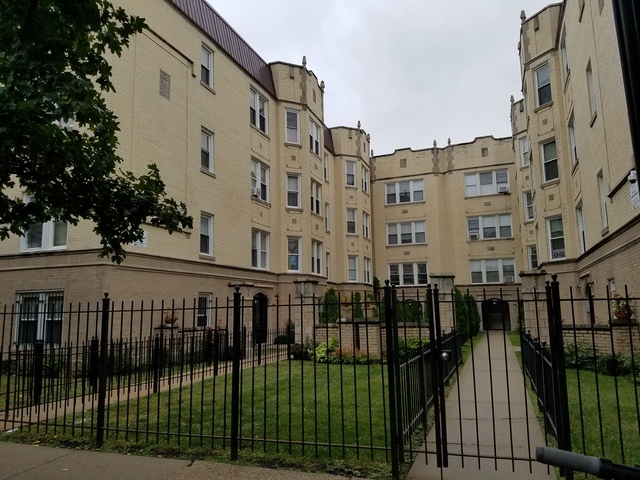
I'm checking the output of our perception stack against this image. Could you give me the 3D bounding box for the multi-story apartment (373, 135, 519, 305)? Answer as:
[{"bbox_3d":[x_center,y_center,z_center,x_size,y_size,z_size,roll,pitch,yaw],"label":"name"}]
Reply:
[{"bbox_3d":[9.872,0.153,36.597,10.032,12.920,8.000,-4,-9,20],"label":"multi-story apartment"}]

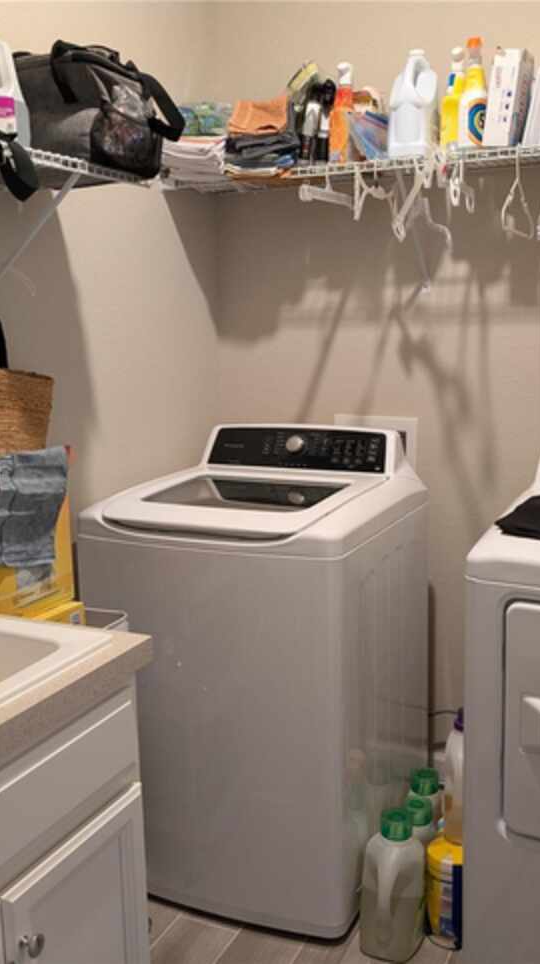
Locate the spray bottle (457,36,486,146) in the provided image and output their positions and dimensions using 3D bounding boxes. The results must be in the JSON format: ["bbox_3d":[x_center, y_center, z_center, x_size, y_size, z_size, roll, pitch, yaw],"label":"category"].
[{"bbox_3d":[0.515,-0.932,2.145,0.089,0.257,0.068,3,11,24],"label":"spray bottle"}]

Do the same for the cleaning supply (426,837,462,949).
[{"bbox_3d":[0.421,0.947,2.064,0.106,0.213,0.106,-1,10,6],"label":"cleaning supply"}]

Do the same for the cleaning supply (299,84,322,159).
[{"bbox_3d":[0.116,-0.940,2.384,0.060,0.213,0.063,1,10,14],"label":"cleaning supply"}]

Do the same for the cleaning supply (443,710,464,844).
[{"bbox_3d":[0.440,0.676,2.042,0.095,0.328,0.080,3,11,24],"label":"cleaning supply"}]

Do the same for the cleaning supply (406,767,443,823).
[{"bbox_3d":[0.391,0.862,2.221,0.130,0.295,0.120,3,10,24],"label":"cleaning supply"}]

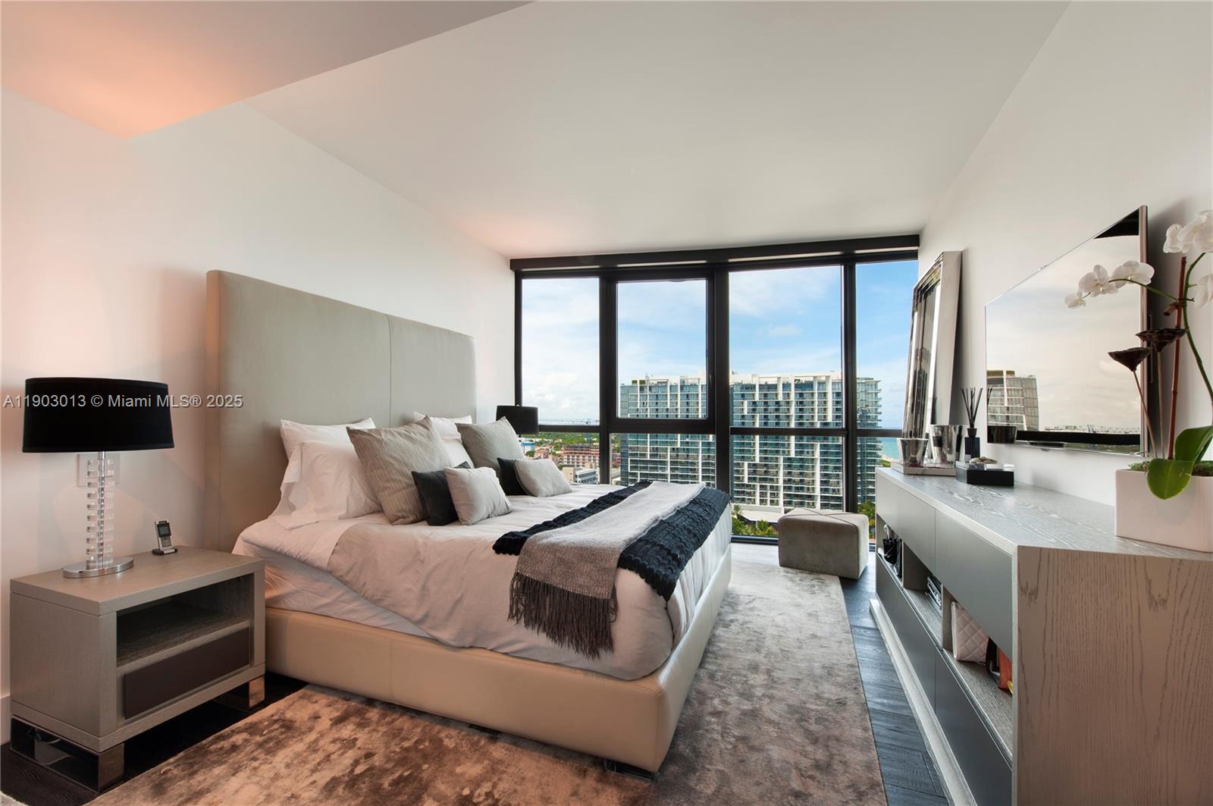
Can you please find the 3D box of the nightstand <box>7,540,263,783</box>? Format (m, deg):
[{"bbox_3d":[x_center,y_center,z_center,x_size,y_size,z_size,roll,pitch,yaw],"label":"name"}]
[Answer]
[{"bbox_3d":[-1.836,0.960,1.876,0.606,0.608,0.516,-1,-2,21],"label":"nightstand"}]

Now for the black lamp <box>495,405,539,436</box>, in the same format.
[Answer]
[{"bbox_3d":[-0.845,0.414,4.469,0.400,0.742,0.400,-1,-2,21],"label":"black lamp"}]

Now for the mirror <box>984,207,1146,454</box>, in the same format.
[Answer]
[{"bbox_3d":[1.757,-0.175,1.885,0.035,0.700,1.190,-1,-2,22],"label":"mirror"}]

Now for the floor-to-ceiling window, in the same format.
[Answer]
[{"bbox_3d":[0.931,-0.055,4.616,3.851,2.913,0.150,0,-2,10],"label":"floor-to-ceiling window"}]

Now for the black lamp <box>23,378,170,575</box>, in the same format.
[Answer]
[{"bbox_3d":[-1.967,0.285,1.837,0.400,0.736,0.400,-1,-2,21],"label":"black lamp"}]

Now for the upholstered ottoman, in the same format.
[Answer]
[{"bbox_3d":[1.829,1.148,3.969,0.605,0.443,0.491,-2,-3,36],"label":"upholstered ottoman"}]

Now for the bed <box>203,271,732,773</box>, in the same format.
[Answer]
[{"bbox_3d":[-0.552,0.344,2.831,2.276,1.936,1.963,-1,-2,21],"label":"bed"}]

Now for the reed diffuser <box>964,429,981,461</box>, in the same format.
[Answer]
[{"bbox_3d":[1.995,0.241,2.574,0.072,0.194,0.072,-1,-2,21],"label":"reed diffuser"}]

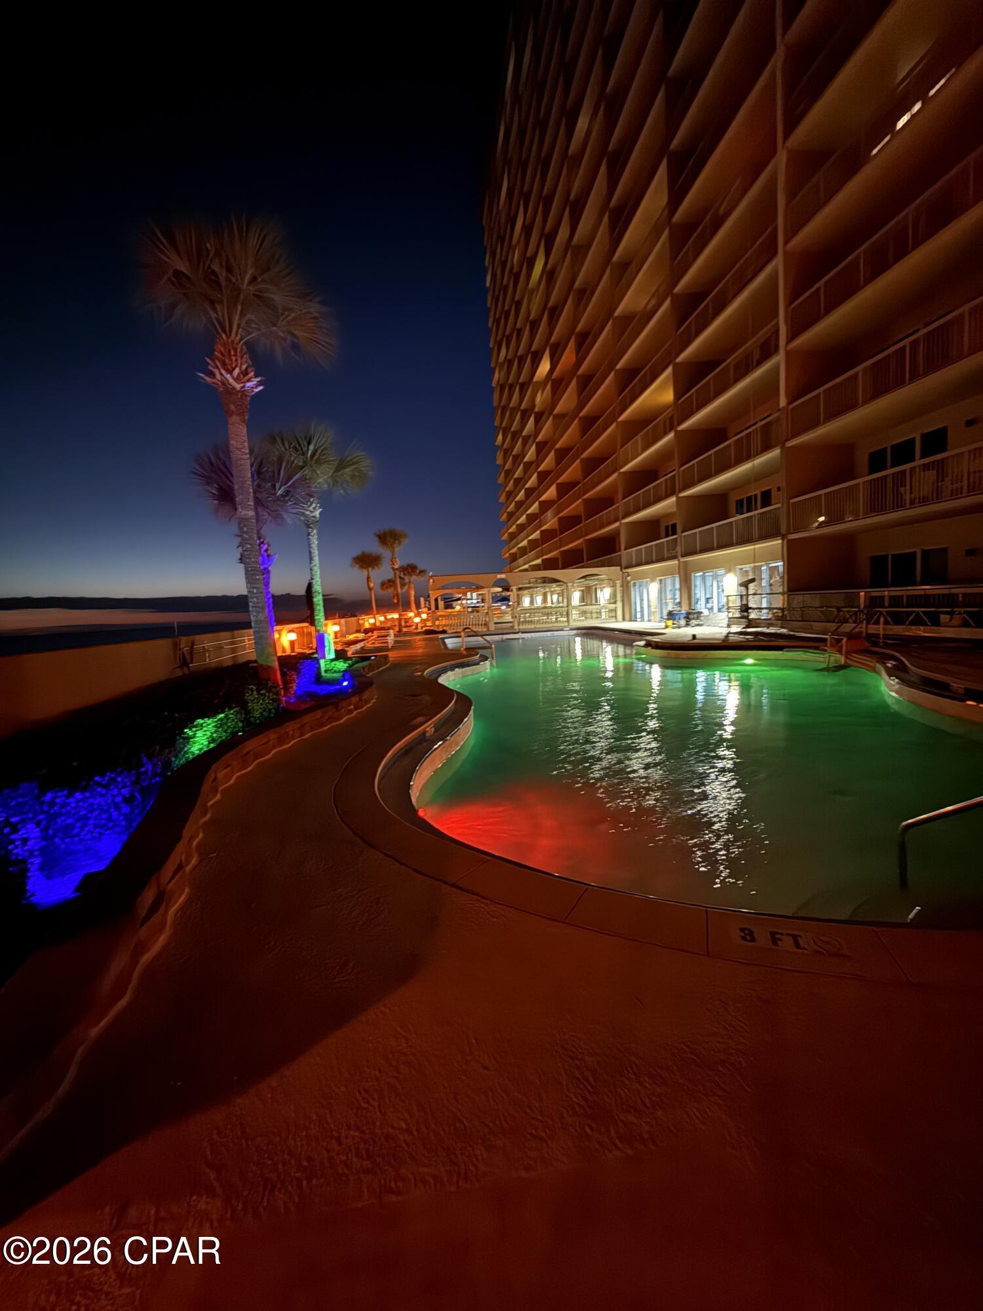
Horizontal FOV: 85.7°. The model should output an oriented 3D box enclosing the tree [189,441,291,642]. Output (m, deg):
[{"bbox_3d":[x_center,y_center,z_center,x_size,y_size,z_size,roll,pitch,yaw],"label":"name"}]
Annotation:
[{"bbox_3d":[-5.198,-2.074,11.577,2.034,4.984,1.973,-6,6,-22],"label":"tree"}]

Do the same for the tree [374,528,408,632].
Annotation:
[{"bbox_3d":[-6.955,-5.362,37.928,2.361,7.395,2.290,-4,5,-9],"label":"tree"}]

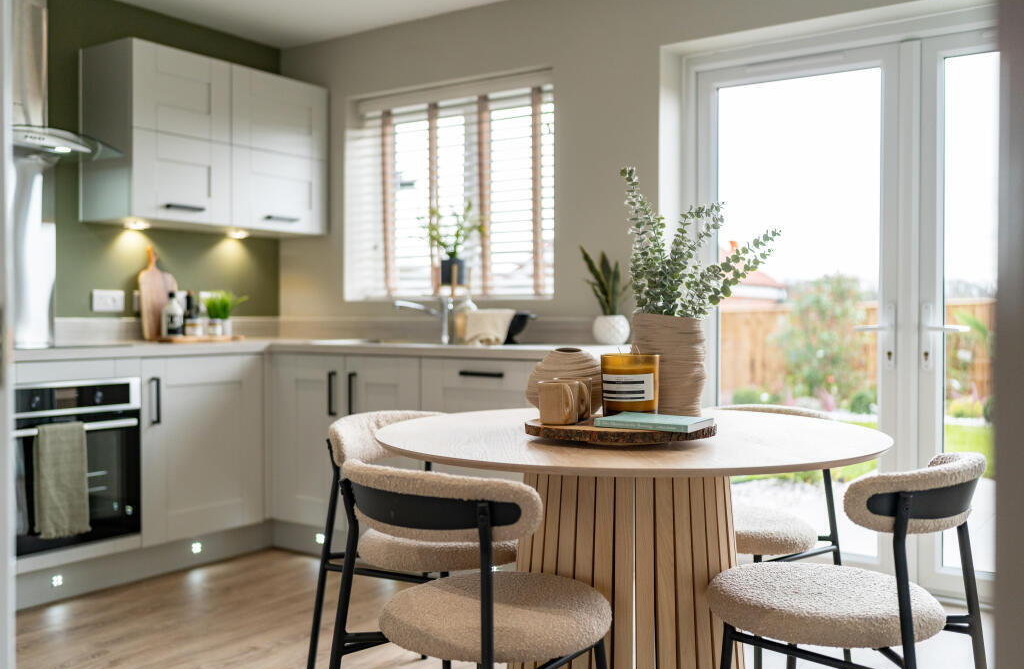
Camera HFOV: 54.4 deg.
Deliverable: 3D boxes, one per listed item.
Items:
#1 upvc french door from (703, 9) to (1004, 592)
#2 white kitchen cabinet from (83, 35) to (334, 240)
[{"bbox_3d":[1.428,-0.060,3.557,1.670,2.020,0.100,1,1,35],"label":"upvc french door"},{"bbox_3d":[-1.362,-0.838,4.541,0.363,0.720,1.080,1,1,35],"label":"white kitchen cabinet"}]

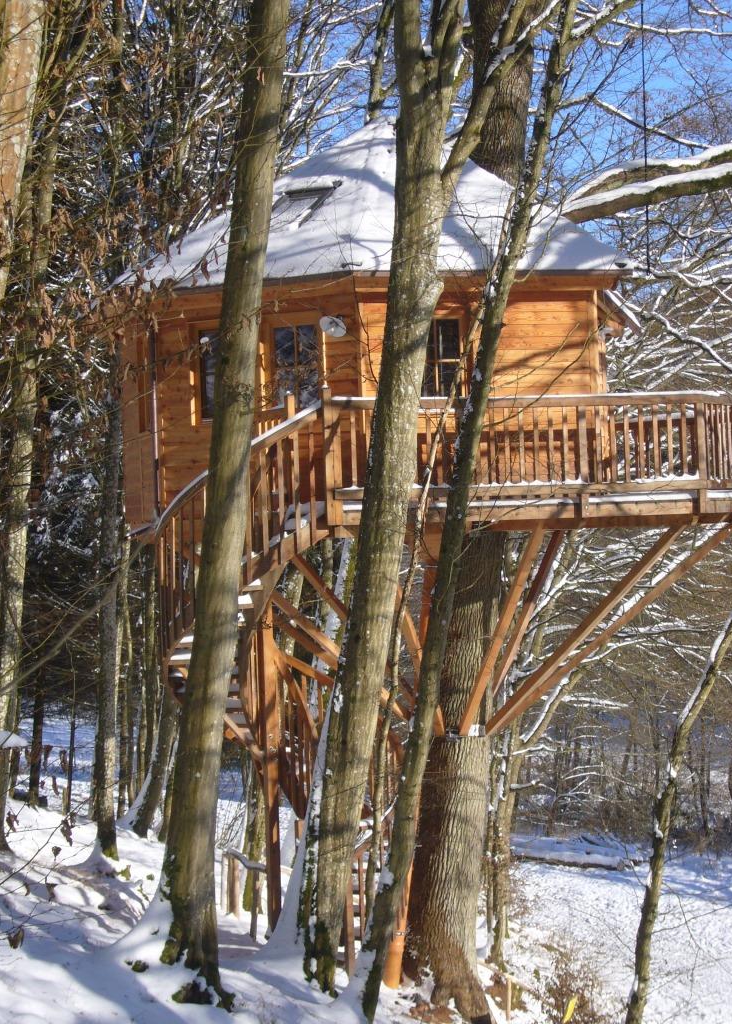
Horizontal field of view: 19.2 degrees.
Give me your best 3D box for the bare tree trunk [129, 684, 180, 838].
[{"bbox_3d":[-2.497,2.946,25.500,0.340,1.900,0.320,9,0,0],"label":"bare tree trunk"}]

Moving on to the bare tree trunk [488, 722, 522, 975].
[{"bbox_3d":[1.583,3.784,24.500,0.330,2.800,0.330,-2,-1,0],"label":"bare tree trunk"}]

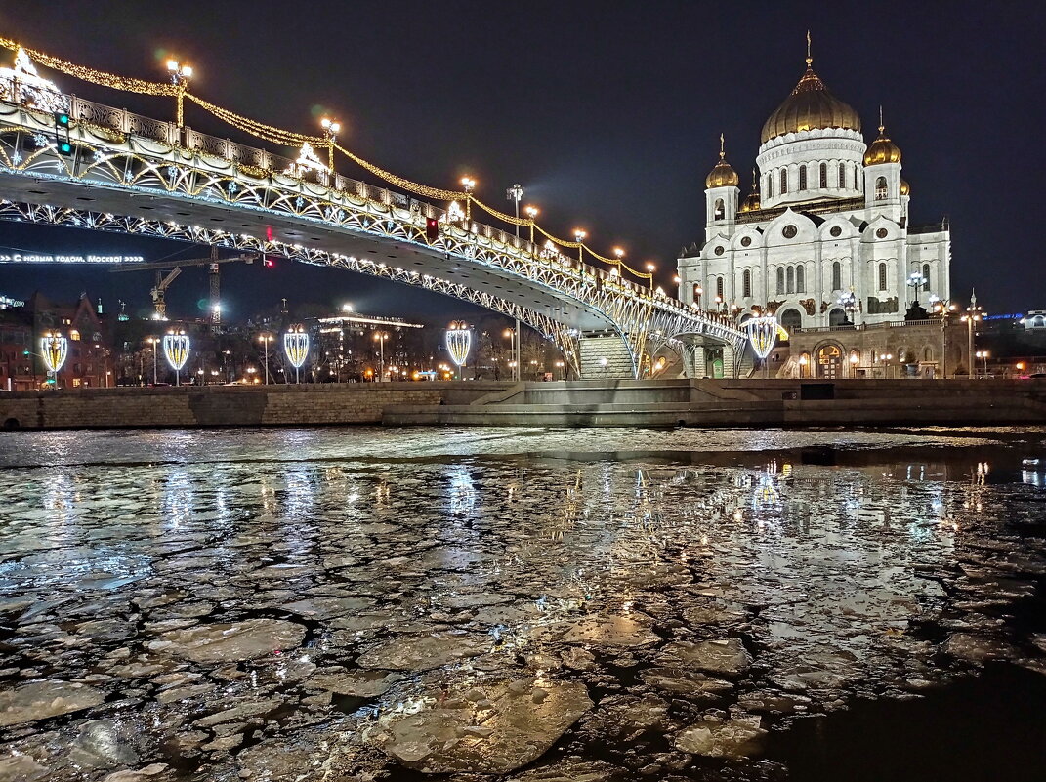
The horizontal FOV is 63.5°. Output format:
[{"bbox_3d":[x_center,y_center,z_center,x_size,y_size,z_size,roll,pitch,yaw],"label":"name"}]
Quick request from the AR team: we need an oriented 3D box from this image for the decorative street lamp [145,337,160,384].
[{"bbox_3d":[-62.213,-4.296,143.000,1.900,9.400,0.700,-1,1,0],"label":"decorative street lamp"}]

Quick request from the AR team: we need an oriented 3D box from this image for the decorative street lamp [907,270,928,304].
[{"bbox_3d":[78.428,-20.675,168.000,3.800,6.600,3.600,-1,1,0],"label":"decorative street lamp"}]

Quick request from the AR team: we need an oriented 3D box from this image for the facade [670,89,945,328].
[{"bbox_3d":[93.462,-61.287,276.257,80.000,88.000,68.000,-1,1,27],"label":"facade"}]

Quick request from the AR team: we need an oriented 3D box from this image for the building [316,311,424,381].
[{"bbox_3d":[-55.621,-14.961,304.535,15.000,26.000,48.000,-1,1,28],"label":"building"}]

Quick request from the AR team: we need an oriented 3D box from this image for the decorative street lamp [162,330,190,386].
[{"bbox_3d":[-55.223,-5.070,135.000,3.800,10.100,3.700,-1,1,0],"label":"decorative street lamp"}]

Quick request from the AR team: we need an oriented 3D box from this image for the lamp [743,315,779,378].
[{"bbox_3d":[30.070,-5.267,106.000,3.400,9.000,3.300,-1,1,6],"label":"lamp"}]

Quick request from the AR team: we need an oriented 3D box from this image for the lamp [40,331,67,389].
[{"bbox_3d":[-74.324,-4.568,134.000,3.800,10.100,3.700,-1,1,0],"label":"lamp"}]

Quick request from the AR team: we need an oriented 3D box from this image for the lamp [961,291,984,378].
[{"bbox_3d":[63.048,-6.463,119.000,2.600,11.800,1.600,-1,1,0],"label":"lamp"}]

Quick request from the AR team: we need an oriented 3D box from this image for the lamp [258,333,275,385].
[{"bbox_3d":[-47.016,-5.463,155.000,2.600,10.400,1.500,-1,1,0],"label":"lamp"}]

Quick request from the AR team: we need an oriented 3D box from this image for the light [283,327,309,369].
[{"bbox_3d":[-33.171,-6.090,124.000,3.550,5.300,3.500,-1,1,0],"label":"light"}]

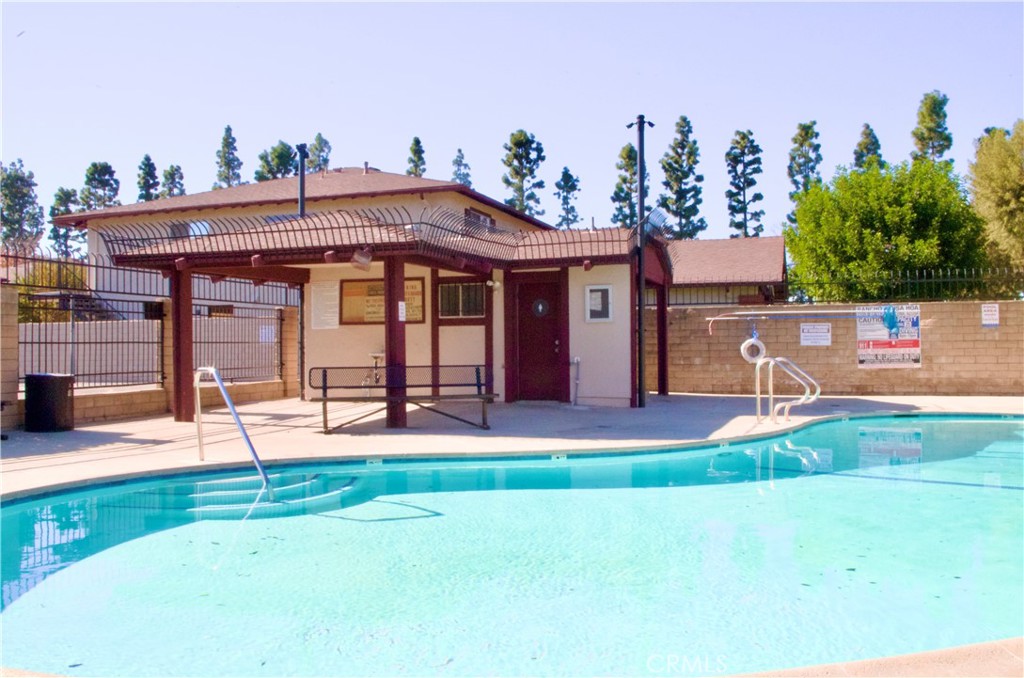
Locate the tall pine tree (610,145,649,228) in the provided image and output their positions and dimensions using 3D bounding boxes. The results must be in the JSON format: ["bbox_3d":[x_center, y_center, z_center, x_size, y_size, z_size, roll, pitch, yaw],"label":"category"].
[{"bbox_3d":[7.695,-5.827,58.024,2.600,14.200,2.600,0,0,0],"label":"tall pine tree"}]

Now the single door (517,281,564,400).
[{"bbox_3d":[0.490,0.044,15.388,0.820,2.080,0.060,0,0,17],"label":"single door"}]

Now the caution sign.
[{"bbox_3d":[7.452,-0.038,17.385,1.160,1.230,0.020,0,0,17],"label":"caution sign"}]

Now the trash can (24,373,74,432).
[{"bbox_3d":[-6.126,0.838,11.659,0.620,0.740,0.620,0,0,-28],"label":"trash can"}]

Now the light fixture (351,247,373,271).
[{"bbox_3d":[-1.885,-1.010,11.043,0.240,0.270,0.240,0,0,17],"label":"light fixture"}]

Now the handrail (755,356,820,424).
[{"bbox_3d":[3.757,0.699,12.018,0.730,0.880,0.550,0,0,23],"label":"handrail"}]

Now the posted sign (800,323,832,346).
[{"bbox_3d":[6.152,-0.085,17.793,0.590,0.450,0.020,0,0,17],"label":"posted sign"}]

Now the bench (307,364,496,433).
[{"bbox_3d":[-1.378,0.763,11.381,2.420,0.820,0.560,0,0,-10],"label":"bench"}]

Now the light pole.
[{"bbox_3d":[2.207,-1.330,15.040,0.480,4.980,0.160,0,0,17],"label":"light pole"}]

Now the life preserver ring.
[{"bbox_3d":[4.966,0.260,18.081,0.510,0.510,0.110,0,0,17],"label":"life preserver ring"}]

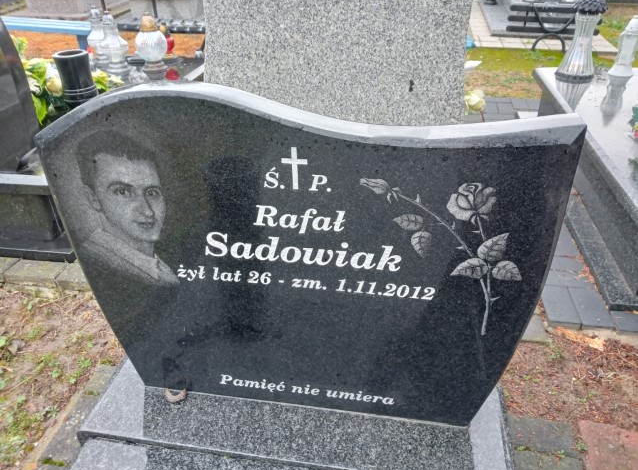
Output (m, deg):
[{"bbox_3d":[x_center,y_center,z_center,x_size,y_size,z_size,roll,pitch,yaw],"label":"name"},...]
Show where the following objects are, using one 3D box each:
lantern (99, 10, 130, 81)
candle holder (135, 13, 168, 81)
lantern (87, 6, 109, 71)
[{"bbox_3d":[-1.174,-1.081,2.955,0.162,0.370,0.162,5,32,8],"label":"lantern"},{"bbox_3d":[-0.951,-1.074,2.947,0.182,0.356,0.182,5,32,8],"label":"candle holder"},{"bbox_3d":[-1.328,-1.180,3.117,0.162,0.369,0.162,5,32,8],"label":"lantern"}]

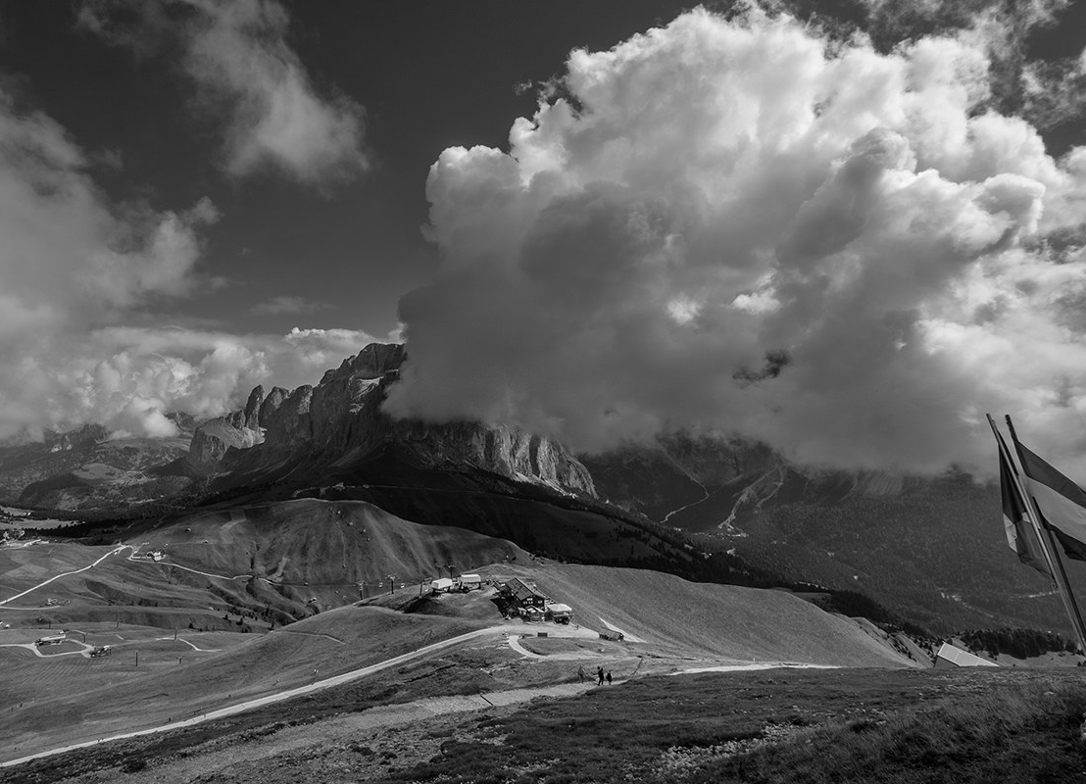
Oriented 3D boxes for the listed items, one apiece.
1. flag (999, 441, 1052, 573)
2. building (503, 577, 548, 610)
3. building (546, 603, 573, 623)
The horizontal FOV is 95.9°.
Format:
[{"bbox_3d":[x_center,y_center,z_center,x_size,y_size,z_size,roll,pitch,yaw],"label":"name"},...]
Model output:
[{"bbox_3d":[5.898,1.458,6.000,0.450,1.500,0.300,-3,-6,34],"label":"flag"},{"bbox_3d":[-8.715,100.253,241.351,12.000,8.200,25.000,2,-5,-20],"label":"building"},{"bbox_3d":[7.531,100.428,221.500,7.200,5.800,7.600,2,-5,-22],"label":"building"}]

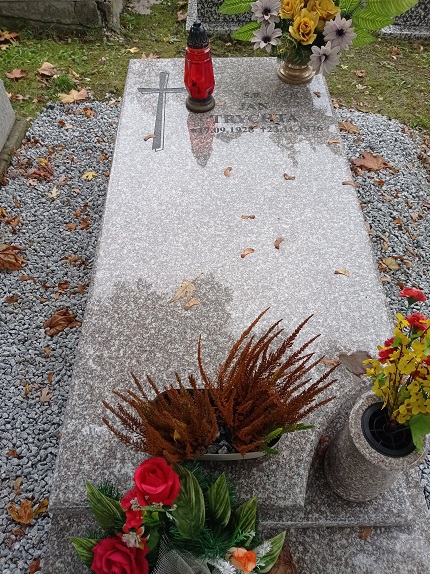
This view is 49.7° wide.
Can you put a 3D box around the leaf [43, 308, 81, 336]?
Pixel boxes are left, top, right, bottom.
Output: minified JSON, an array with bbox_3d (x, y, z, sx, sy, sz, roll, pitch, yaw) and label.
[{"bbox_3d":[-0.459,0.111,1.384,0.095,0.030,0.080,-37,60,-25],"label":"leaf"}]

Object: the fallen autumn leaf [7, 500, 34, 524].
[{"bbox_3d":[-0.509,0.590,1.215,0.066,0.032,0.060,-1,53,0],"label":"fallen autumn leaf"}]

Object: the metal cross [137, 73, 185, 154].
[{"bbox_3d":[-0.213,-0.691,1.788,0.190,0.012,0.530,-1,54,0],"label":"metal cross"}]

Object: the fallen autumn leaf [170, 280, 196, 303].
[{"bbox_3d":[-0.083,0.018,1.263,0.050,0.010,0.095,20,56,15],"label":"fallen autumn leaf"}]

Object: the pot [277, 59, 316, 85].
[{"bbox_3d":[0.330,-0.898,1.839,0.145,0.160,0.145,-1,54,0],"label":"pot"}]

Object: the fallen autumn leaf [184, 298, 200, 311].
[{"bbox_3d":[-0.063,0.045,1.241,0.047,0.008,0.024,-30,59,-20],"label":"fallen autumn leaf"}]

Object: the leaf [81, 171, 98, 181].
[{"bbox_3d":[-0.485,-0.435,1.801,0.051,0.012,0.049,24,56,18],"label":"leaf"}]

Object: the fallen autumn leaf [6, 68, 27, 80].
[{"bbox_3d":[-1.091,-1.165,2.551,0.110,0.030,0.090,-1,53,0],"label":"fallen autumn leaf"}]

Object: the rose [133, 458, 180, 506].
[{"bbox_3d":[-0.112,0.371,0.885,0.086,0.068,0.086,-1,53,0],"label":"rose"}]

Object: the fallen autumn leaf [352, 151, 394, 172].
[{"bbox_3d":[0.705,-0.558,2.071,0.190,0.035,0.125,9,54,8],"label":"fallen autumn leaf"}]

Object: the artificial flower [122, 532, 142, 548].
[{"bbox_3d":[-0.146,0.448,0.820,0.034,0.022,0.030,-1,53,0],"label":"artificial flower"}]

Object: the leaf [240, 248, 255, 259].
[{"bbox_3d":[0.097,-0.098,1.367,0.050,0.008,0.017,-33,61,-21],"label":"leaf"}]

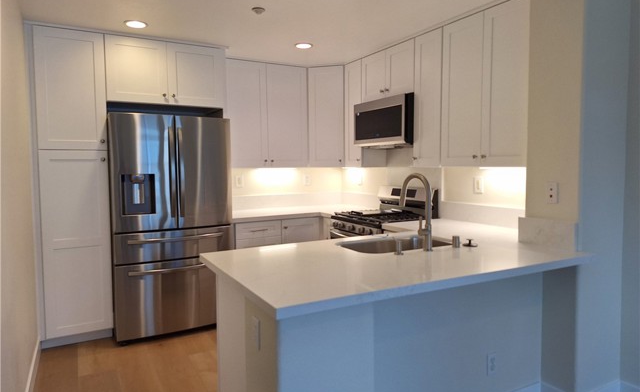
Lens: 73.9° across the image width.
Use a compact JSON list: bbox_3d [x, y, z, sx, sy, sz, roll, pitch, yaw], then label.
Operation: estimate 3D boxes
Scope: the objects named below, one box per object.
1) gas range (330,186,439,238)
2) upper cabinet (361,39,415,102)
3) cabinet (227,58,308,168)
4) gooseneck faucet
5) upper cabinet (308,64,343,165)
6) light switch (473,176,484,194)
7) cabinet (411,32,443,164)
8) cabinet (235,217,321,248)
[{"bbox_3d":[0.574,0.525,3.898,0.685,1.183,0.758,-2,4,-29],"label":"gas range"},{"bbox_3d":[0.731,-1.093,3.868,0.318,0.430,0.759,-2,4,-28],"label":"upper cabinet"},{"bbox_3d":[-0.609,-0.812,4.446,0.914,1.046,0.335,-2,4,-29],"label":"cabinet"},{"bbox_3d":[0.536,0.085,2.463,0.100,0.430,0.260,-3,5,-32],"label":"gooseneck faucet"},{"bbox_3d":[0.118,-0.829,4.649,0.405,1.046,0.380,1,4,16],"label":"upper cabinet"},{"bbox_3d":[1.255,-0.081,3.348,0.012,0.122,0.086,-2,4,-29],"label":"light switch"},{"bbox_3d":[0.996,-0.755,3.430,0.337,1.046,0.303,-2,4,-29],"label":"cabinet"},{"bbox_3d":[-0.534,0.652,4.404,0.884,0.876,0.618,-2,4,-29],"label":"cabinet"}]

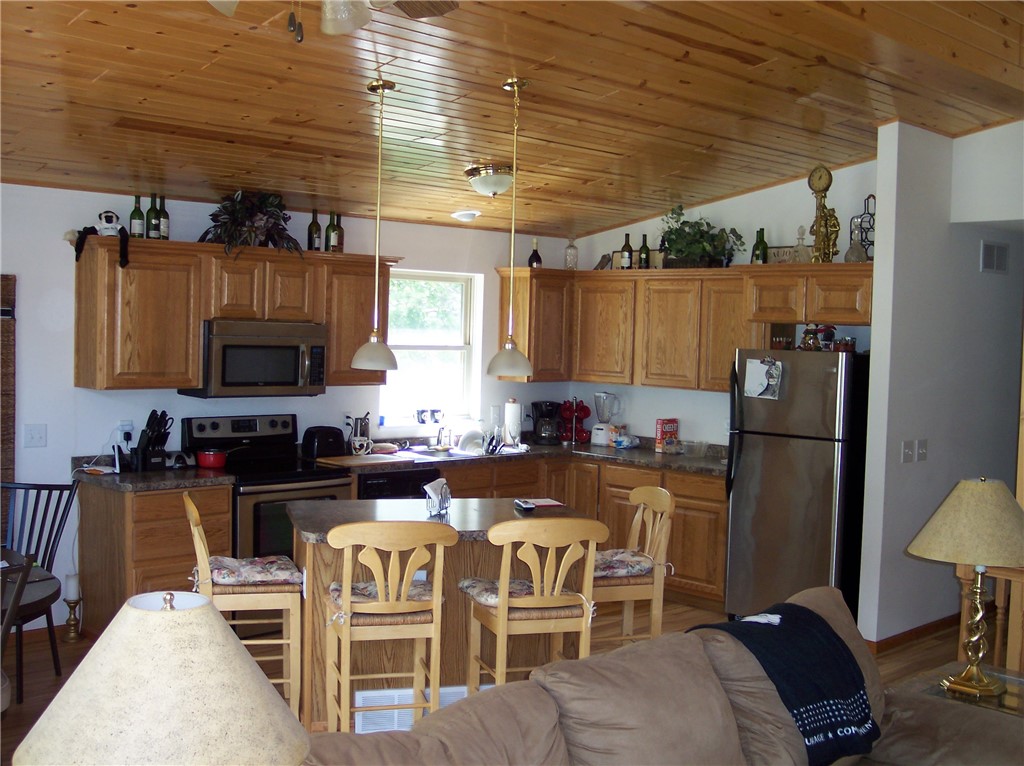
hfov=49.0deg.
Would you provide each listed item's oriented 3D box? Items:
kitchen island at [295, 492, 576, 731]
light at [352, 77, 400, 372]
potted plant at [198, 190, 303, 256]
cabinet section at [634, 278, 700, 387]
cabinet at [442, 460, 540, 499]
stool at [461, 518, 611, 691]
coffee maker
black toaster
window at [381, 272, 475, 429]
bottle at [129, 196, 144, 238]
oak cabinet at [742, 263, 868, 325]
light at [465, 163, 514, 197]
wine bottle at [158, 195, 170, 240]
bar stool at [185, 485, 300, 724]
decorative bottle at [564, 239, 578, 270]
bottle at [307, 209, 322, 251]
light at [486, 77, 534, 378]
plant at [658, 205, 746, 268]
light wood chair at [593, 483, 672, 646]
[{"bbox_3d":[-0.328,1.025,4.991,1.321,0.896,0.864,1,3,-13],"label":"kitchen island"},{"bbox_3d":[-0.573,-0.666,4.814,0.200,1.225,0.200,1,3,0],"label":"light"},{"bbox_3d":[-1.497,-0.912,6.500,0.610,0.385,0.420,-1,4,-43],"label":"potted plant"},{"bbox_3d":[1.163,-0.340,7.740,0.322,0.747,0.571,-1,4,-42],"label":"cabinet section"},{"bbox_3d":[-0.330,0.941,7.628,0.911,0.873,0.630,-1,4,-43],"label":"cabinet"},{"bbox_3d":[0.087,1.030,4.734,0.505,0.995,0.490,1,3,-16],"label":"stool"},{"bbox_3d":[0.257,0.294,8.293,0.210,0.320,0.230,2,3,1],"label":"coffee maker"},{"bbox_3d":[-1.159,0.373,6.969,0.250,0.200,0.170,-1,4,-43],"label":"black toaster"},{"bbox_3d":[-0.579,-0.238,7.675,0.894,1.023,0.099,-1,4,-43],"label":"window"},{"bbox_3d":[-2.018,-0.864,6.051,0.075,0.284,0.075,-1,4,-43],"label":"bottle"},{"bbox_3d":[1.923,-0.519,6.737,0.590,0.340,0.840,-1,4,-43],"label":"oak cabinet"},{"bbox_3d":[-0.116,-1.127,6.225,0.288,0.154,0.288,-4,-3,0],"label":"light"},{"bbox_3d":[-1.903,-0.875,6.122,0.075,0.286,0.075,-1,4,-43],"label":"wine bottle"},{"bbox_3d":[-1.199,0.985,4.983,0.510,0.995,0.500,1,3,-16],"label":"bar stool"},{"bbox_3d":[0.447,-0.931,8.441,0.092,0.310,0.092,1,3,0],"label":"decorative bottle"},{"bbox_3d":[-1.197,-0.903,6.827,0.077,0.297,0.077,1,3,0],"label":"bottle"},{"bbox_3d":[0.000,-0.677,4.925,0.199,1.281,0.199,1,3,0],"label":"light"},{"bbox_3d":[1.264,-0.959,7.572,0.280,0.480,0.670,-1,4,-43],"label":"plant"},{"bbox_3d":[0.438,0.977,5.140,0.457,1.013,0.457,0,3,-19],"label":"light wood chair"}]

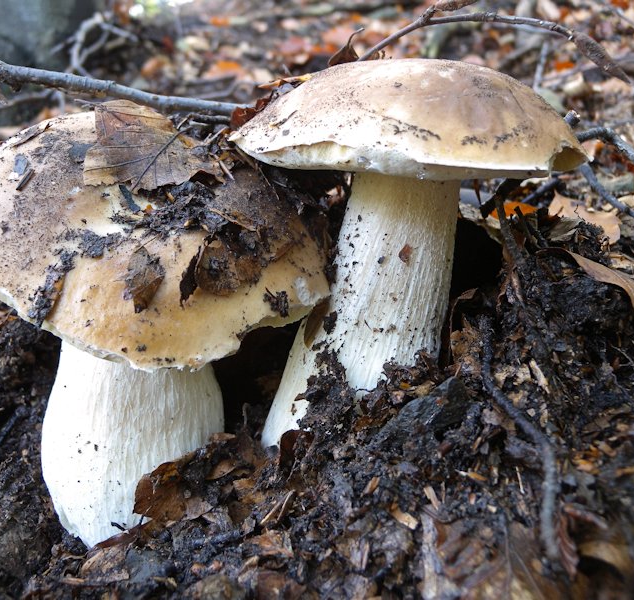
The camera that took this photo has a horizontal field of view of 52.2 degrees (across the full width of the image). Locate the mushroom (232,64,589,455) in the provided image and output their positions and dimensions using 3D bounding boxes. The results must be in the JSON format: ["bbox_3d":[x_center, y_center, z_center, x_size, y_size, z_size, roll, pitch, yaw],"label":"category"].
[{"bbox_3d":[0.037,-0.026,0.332,0.169,0.182,0.166,6,19,0],"label":"mushroom"}]

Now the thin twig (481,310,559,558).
[{"bbox_3d":[0.091,0.053,0.289,0.022,0.012,0.129,-2,43,-3],"label":"thin twig"}]

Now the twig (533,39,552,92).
[{"bbox_3d":[0.296,-0.309,0.850,0.008,0.072,0.008,10,17,0],"label":"twig"}]

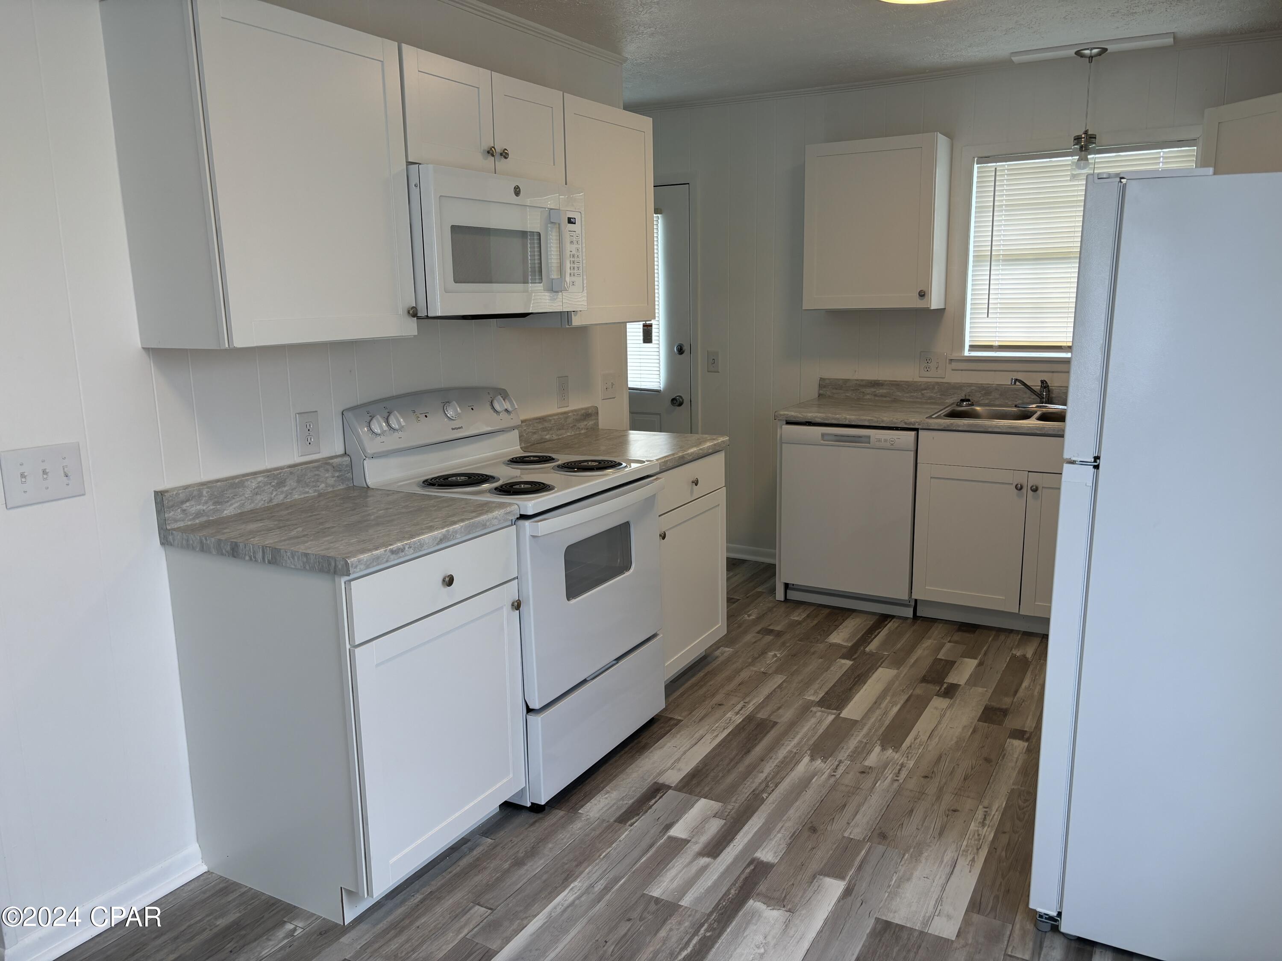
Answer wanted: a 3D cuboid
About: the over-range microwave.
[{"bbox_3d":[-0.529,-0.707,2.947,0.410,0.404,0.756,5,12,29],"label":"over-range microwave"}]

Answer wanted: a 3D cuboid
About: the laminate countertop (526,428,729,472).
[{"bbox_3d":[-0.077,-0.126,3.630,0.630,0.041,0.605,5,12,29],"label":"laminate countertop"}]

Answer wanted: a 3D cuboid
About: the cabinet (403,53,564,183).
[{"bbox_3d":[-0.573,-1.060,2.900,0.325,0.304,0.756,5,12,29],"label":"cabinet"}]

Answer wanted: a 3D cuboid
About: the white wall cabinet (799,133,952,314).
[{"bbox_3d":[1.112,-1.192,4.534,0.603,0.764,0.325,5,12,29],"label":"white wall cabinet"}]

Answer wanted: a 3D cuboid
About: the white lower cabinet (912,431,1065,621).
[{"bbox_3d":[1.748,0.178,4.280,0.906,0.868,0.612,5,12,29],"label":"white lower cabinet"}]

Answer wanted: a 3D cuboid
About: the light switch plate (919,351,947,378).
[{"bbox_3d":[1.421,-0.561,4.687,0.120,0.118,0.010,5,12,29],"label":"light switch plate"}]

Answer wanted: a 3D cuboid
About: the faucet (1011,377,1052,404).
[{"bbox_3d":[1.760,-0.398,4.341,0.225,0.125,0.060,-6,12,-22],"label":"faucet"}]

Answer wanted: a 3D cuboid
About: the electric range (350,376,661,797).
[{"bbox_3d":[-0.381,0.304,3.096,0.690,1.166,0.757,5,12,29],"label":"electric range"}]

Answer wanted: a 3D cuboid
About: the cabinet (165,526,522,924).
[{"bbox_3d":[-0.746,0.561,2.562,0.630,0.878,0.599,5,12,29],"label":"cabinet"}]

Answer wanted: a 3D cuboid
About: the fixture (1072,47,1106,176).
[{"bbox_3d":[1.866,-1.528,4.033,0.127,0.515,0.127,5,12,29],"label":"fixture"}]

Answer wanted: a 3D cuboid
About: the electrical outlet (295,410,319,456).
[{"bbox_3d":[-0.945,-0.133,2.739,0.008,0.118,0.072,5,12,29],"label":"electrical outlet"}]

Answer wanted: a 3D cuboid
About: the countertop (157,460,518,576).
[{"bbox_3d":[-0.746,0.065,2.450,0.630,0.132,0.608,5,12,29],"label":"countertop"}]

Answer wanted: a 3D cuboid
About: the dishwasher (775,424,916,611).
[{"bbox_3d":[1.072,0.135,4.630,0.610,0.866,0.598,5,12,29],"label":"dishwasher"}]

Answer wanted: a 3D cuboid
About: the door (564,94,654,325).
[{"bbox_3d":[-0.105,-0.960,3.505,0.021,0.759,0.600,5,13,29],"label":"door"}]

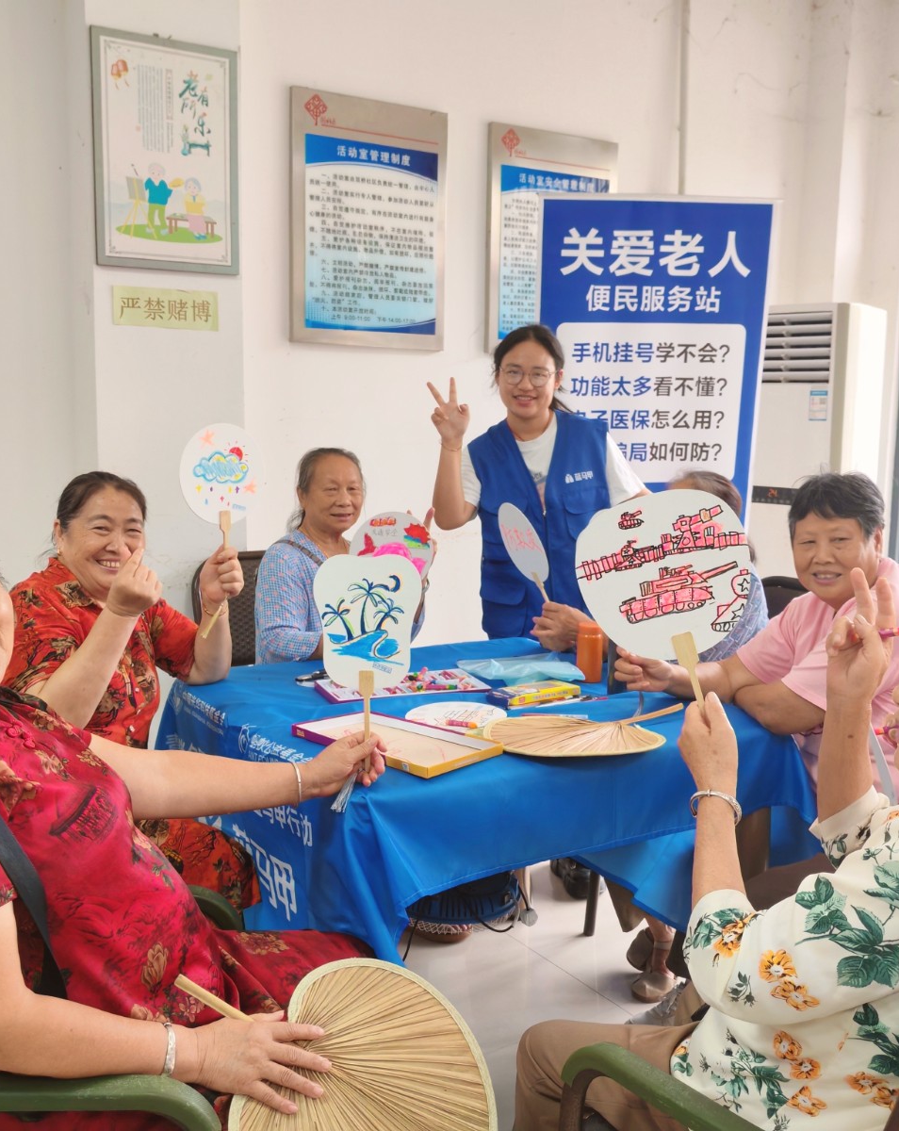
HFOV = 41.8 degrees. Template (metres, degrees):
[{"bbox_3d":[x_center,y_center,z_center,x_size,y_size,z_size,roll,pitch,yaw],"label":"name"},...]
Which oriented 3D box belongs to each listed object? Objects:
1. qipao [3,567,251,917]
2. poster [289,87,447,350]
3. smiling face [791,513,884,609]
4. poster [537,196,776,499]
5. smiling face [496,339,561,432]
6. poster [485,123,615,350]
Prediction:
[{"bbox_3d":[-0.620,0.310,2.270,0.500,0.720,0.470,7,11,37],"label":"qipao"},{"bbox_3d":[-0.248,-1.083,3.747,0.555,0.755,0.030,-4,10,-32],"label":"poster"},{"bbox_3d":[0.671,-0.009,2.040,0.160,0.175,0.150,6,10,30],"label":"smiling face"},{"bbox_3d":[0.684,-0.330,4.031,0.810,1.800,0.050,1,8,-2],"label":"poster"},{"bbox_3d":[0.208,-0.472,3.050,0.160,0.220,0.160,2,8,5],"label":"smiling face"},{"bbox_3d":[0.372,-1.121,4.135,0.555,0.755,0.030,-4,10,-32],"label":"poster"}]

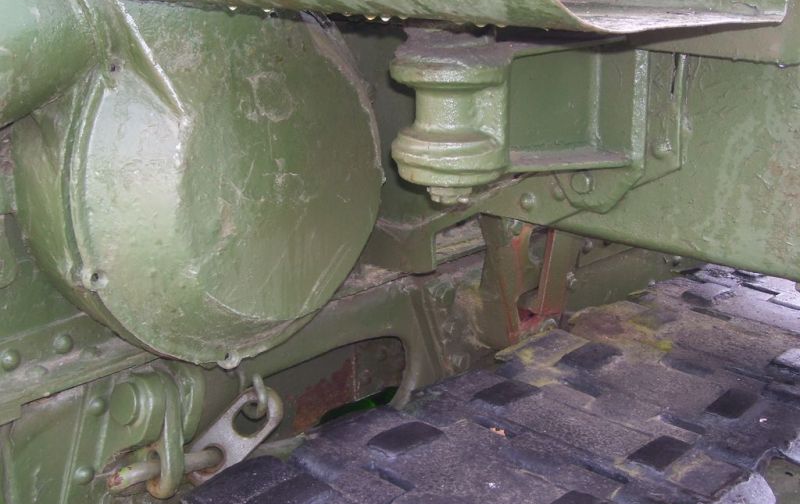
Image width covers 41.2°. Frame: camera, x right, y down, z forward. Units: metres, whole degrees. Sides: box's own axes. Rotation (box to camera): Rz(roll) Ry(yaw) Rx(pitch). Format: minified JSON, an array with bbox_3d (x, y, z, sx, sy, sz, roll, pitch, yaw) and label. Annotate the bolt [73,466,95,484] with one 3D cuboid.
[{"bbox_3d":[-0.327,0.231,1.100,0.009,0.020,0.020,10,16,37],"label":"bolt"}]

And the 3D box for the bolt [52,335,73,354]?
[{"bbox_3d":[-0.338,0.092,1.064,0.009,0.020,0.020,10,16,37],"label":"bolt"}]

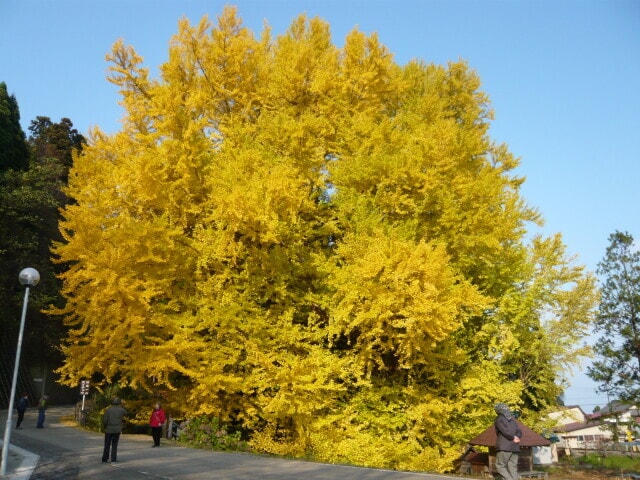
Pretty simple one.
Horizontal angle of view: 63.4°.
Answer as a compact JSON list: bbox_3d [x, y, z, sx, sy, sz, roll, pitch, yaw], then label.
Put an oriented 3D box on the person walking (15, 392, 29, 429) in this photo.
[{"bbox_3d":[-14.131,8.099,24.574,0.450,1.650,0.500,6,-19,-21],"label":"person walking"}]

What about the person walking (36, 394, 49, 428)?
[{"bbox_3d":[-13.525,8.340,25.215,0.420,1.600,0.500,6,-19,-21],"label":"person walking"}]

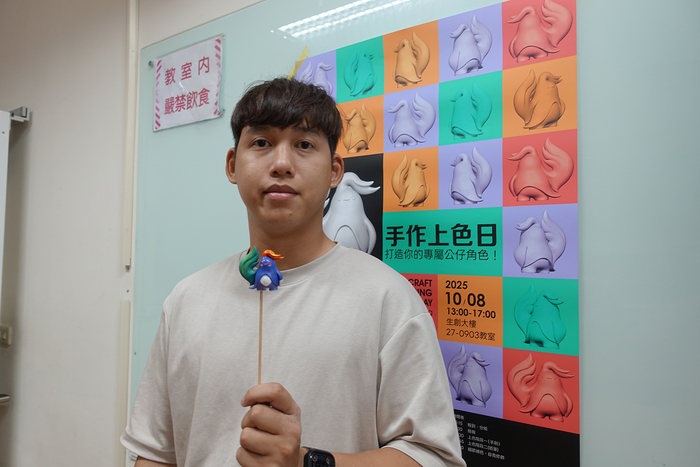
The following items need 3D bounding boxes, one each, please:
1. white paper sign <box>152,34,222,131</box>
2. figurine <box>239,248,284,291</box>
[{"bbox_3d":[-0.458,-0.408,1.304,0.300,0.214,0.010,-1,-2,34],"label":"white paper sign"},{"bbox_3d":[-0.092,0.037,0.490,0.047,0.047,0.030,1,-2,-3],"label":"figurine"}]

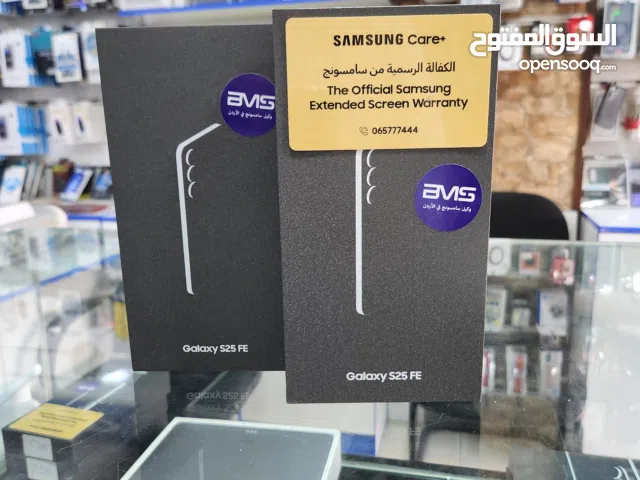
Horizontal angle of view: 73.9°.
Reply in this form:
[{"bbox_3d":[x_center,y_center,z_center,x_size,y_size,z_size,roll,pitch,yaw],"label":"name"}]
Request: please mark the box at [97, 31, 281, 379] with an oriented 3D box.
[{"bbox_3d":[-0.056,-0.016,0.224,0.090,0.171,0.026,-1,10,2],"label":"box"}]

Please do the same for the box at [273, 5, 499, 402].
[{"bbox_3d":[0.028,-0.011,0.197,0.090,0.171,0.026,-1,10,1],"label":"box"}]

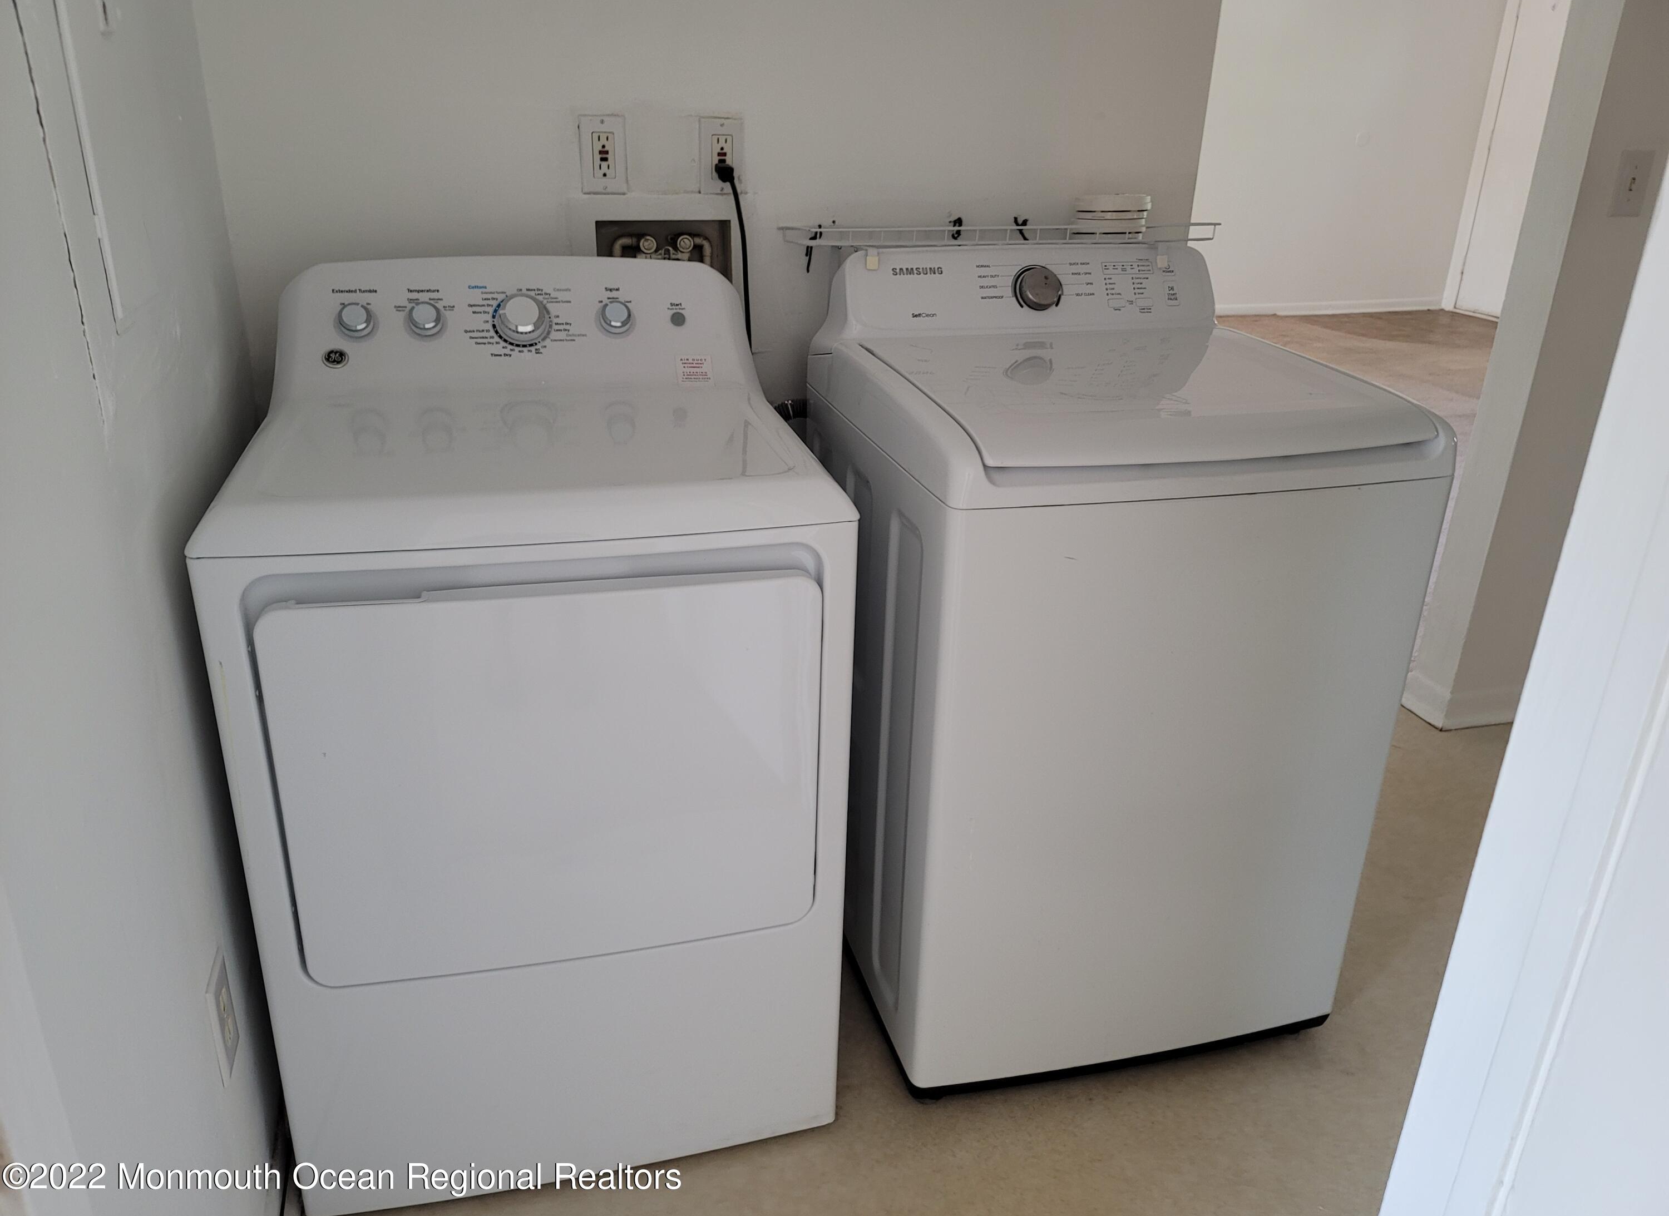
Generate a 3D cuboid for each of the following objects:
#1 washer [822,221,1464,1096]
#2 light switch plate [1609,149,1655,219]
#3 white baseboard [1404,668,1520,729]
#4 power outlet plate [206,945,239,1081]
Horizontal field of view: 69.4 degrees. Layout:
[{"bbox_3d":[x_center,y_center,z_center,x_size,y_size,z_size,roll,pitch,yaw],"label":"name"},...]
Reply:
[{"bbox_3d":[0.367,0.043,1.907,0.690,1.115,0.725,-4,23,-15],"label":"washer"},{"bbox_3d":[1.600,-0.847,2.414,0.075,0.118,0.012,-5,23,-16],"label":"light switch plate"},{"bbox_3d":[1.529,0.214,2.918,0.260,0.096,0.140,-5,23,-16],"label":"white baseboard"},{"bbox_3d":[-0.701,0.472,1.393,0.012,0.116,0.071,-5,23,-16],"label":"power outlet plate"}]

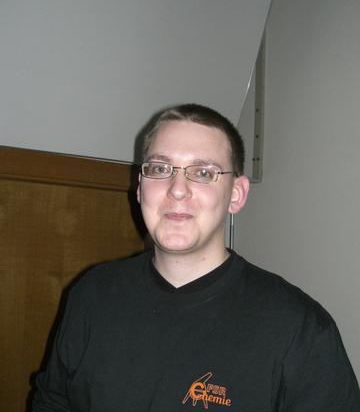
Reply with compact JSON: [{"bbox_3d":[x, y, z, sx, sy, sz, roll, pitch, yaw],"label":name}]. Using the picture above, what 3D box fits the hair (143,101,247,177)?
[{"bbox_3d":[0.022,-0.092,0.835,0.163,0.145,0.190,4,1,14],"label":"hair"}]

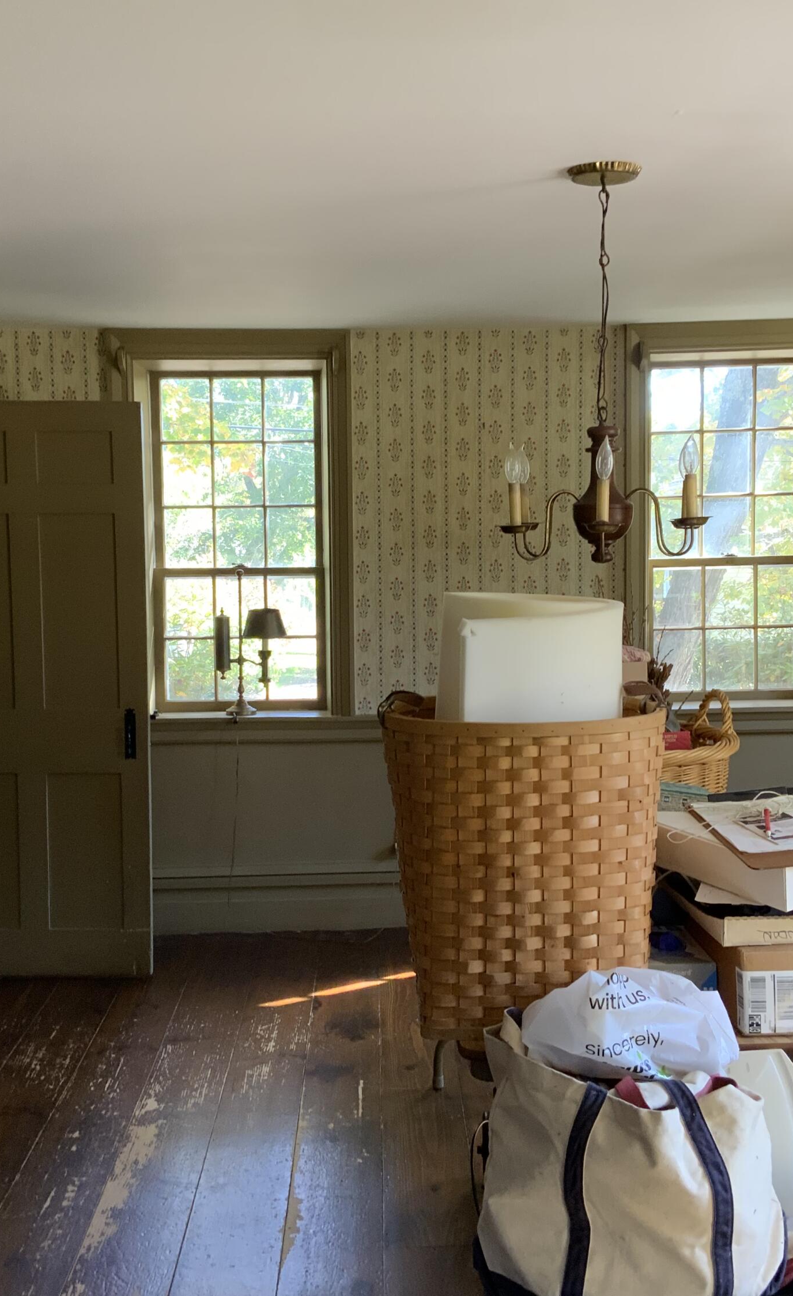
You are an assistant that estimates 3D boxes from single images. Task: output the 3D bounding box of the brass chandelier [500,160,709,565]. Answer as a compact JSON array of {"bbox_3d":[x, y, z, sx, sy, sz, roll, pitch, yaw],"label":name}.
[{"bbox_3d":[0.418,-0.564,2.915,0.430,0.790,0.450,-1,5,-1],"label":"brass chandelier"}]

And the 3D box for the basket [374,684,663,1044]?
[{"bbox_3d":[0.213,0.343,2.434,0.480,0.550,0.420,-1,5,-1],"label":"basket"}]

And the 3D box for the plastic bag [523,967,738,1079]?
[{"bbox_3d":[0.332,0.551,2.103,0.310,0.180,0.240,-1,5,-1],"label":"plastic bag"}]

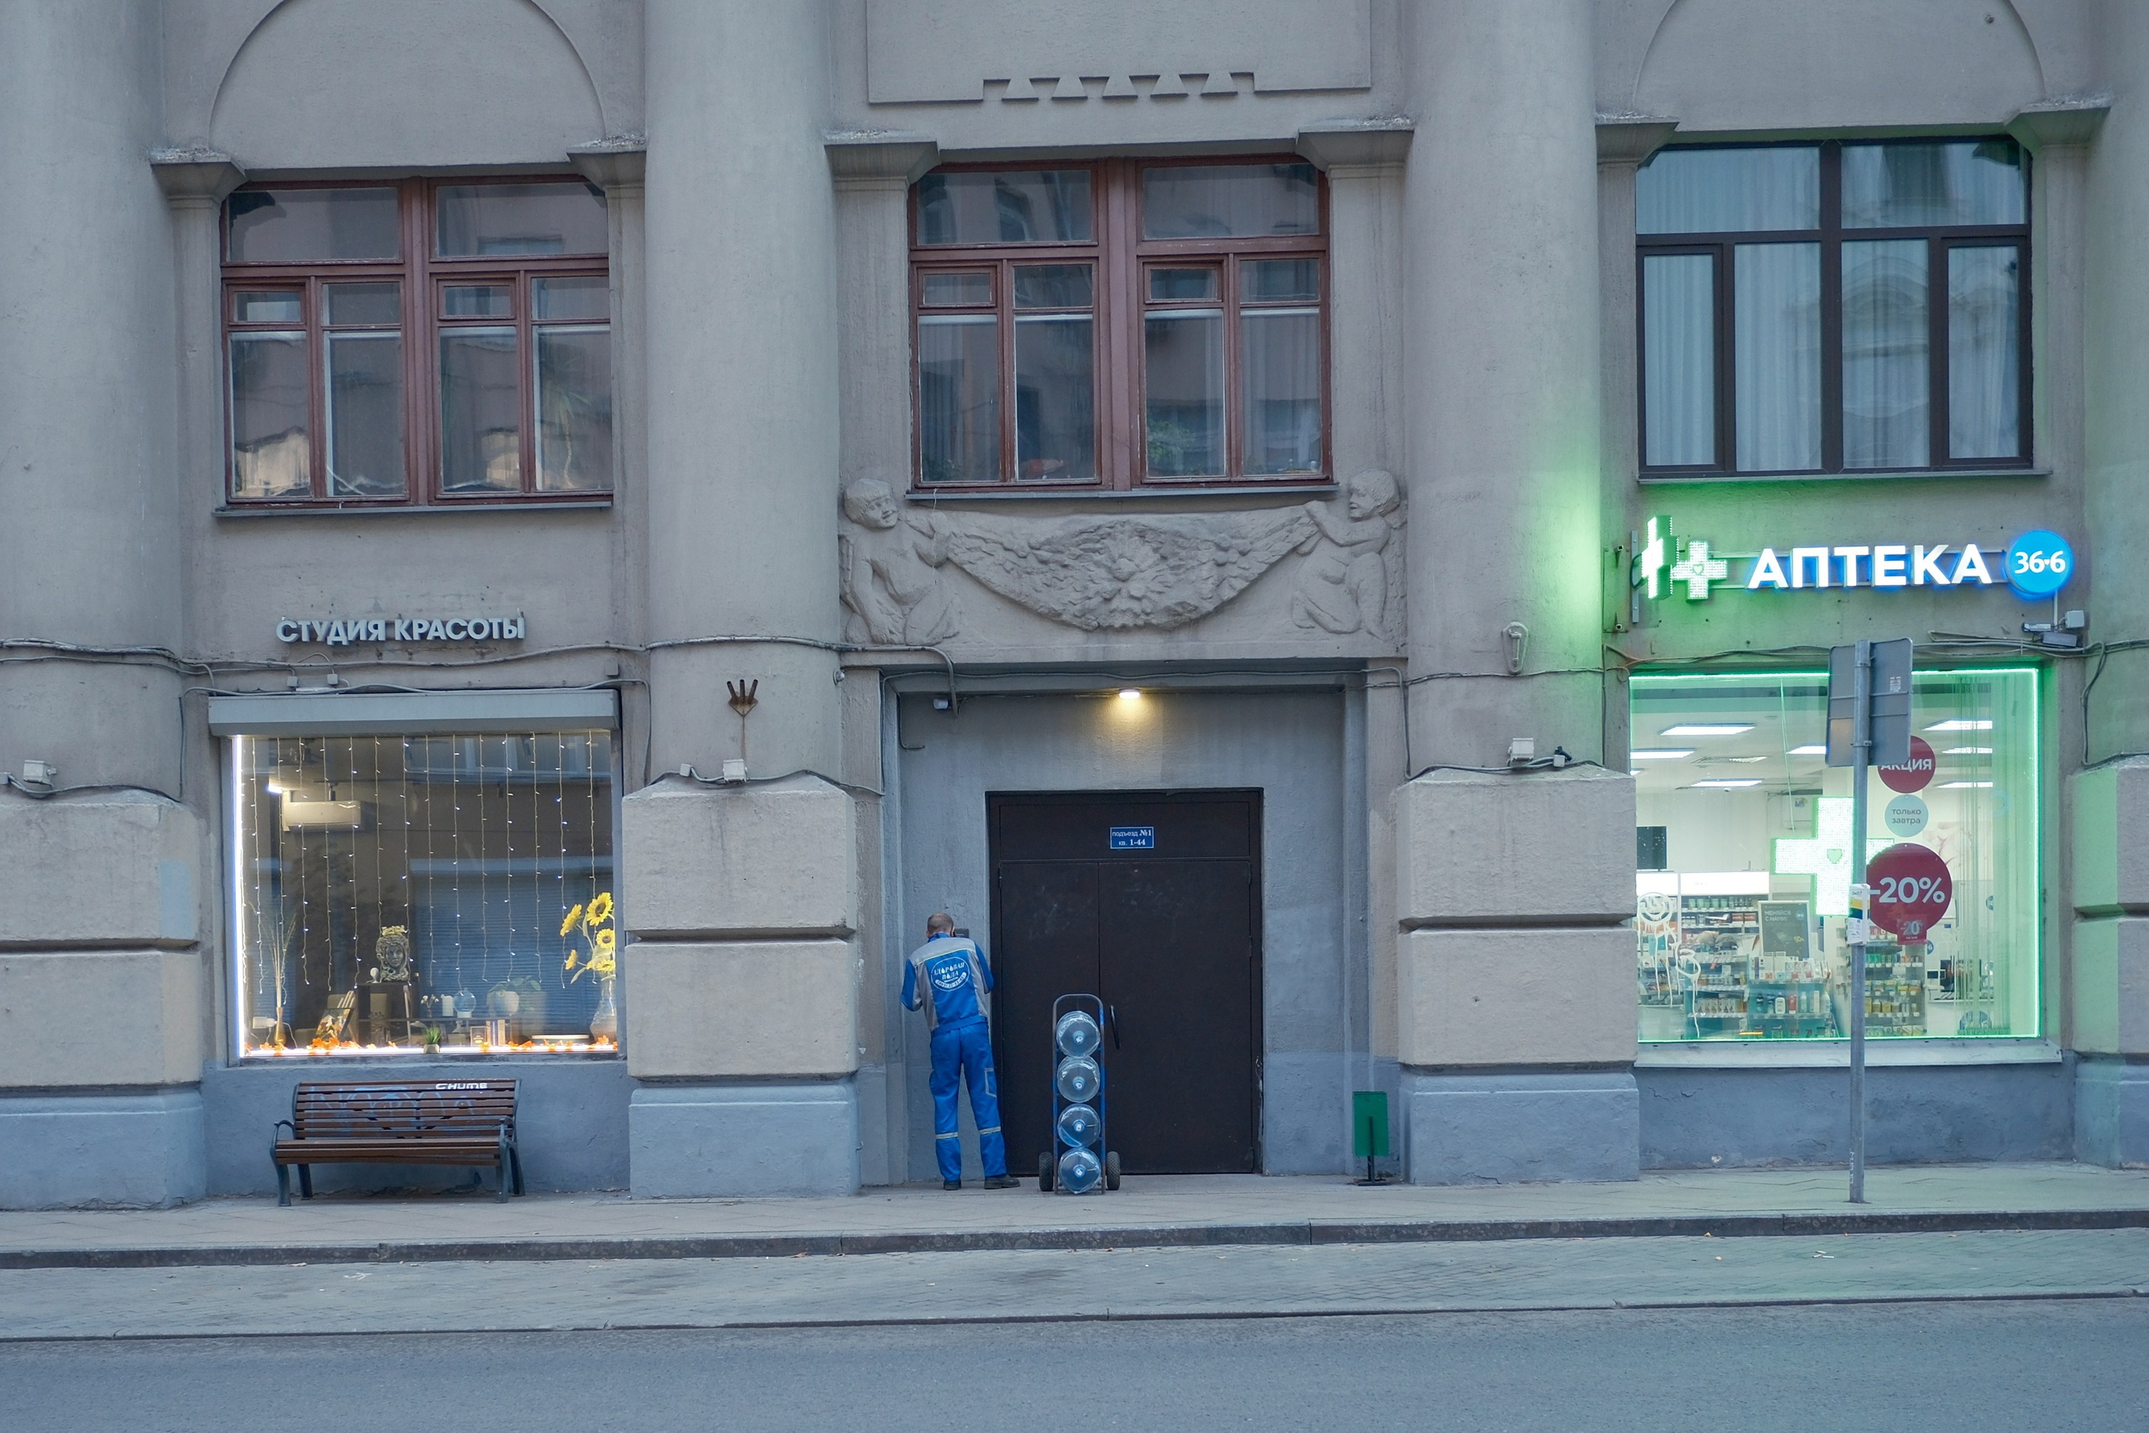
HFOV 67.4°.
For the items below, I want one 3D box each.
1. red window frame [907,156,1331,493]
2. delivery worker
[{"bbox_3d":[0.289,-2.538,10.452,2.732,2.145,0.160,-1,1,1],"label":"red window frame"},{"bbox_3d":[-0.724,2.122,10.319,0.680,1.755,0.500,-1,1,9],"label":"delivery worker"}]

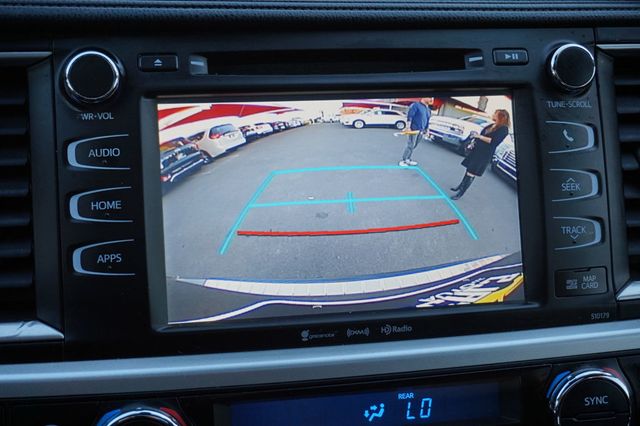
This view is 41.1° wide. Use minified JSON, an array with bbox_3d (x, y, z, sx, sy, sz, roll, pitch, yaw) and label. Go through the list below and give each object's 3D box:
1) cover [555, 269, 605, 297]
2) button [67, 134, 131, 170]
[{"bbox_3d":[0.130,0.034,0.423,0.025,0.013,0.005,-3,-3,-7],"label":"cover"},{"bbox_3d":[-0.103,-0.028,0.399,0.028,0.016,0.007,-3,-3,-7],"label":"button"}]

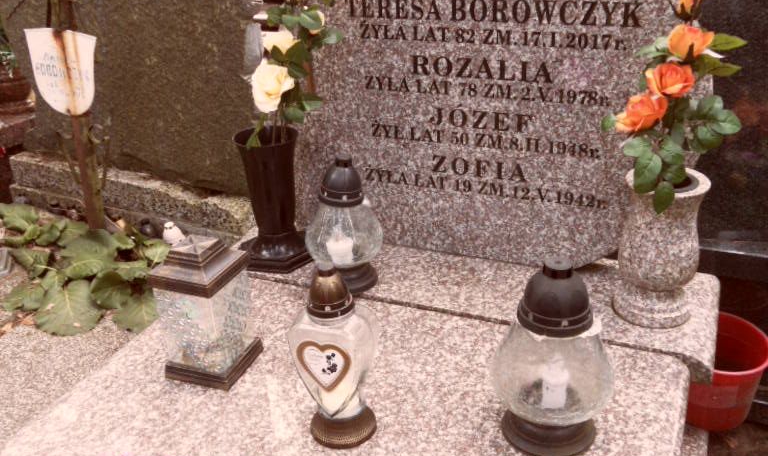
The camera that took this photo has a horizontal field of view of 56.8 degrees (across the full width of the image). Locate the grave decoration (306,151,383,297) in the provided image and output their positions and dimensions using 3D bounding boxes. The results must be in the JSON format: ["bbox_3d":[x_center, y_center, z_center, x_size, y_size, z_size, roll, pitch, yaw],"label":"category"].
[{"bbox_3d":[-0.084,-0.016,1.411,0.155,0.260,0.155,-3,26,1],"label":"grave decoration"}]

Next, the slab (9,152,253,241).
[{"bbox_3d":[-0.633,-0.130,1.878,0.830,0.090,0.220,10,29,26],"label":"slab"}]

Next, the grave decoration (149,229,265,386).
[{"bbox_3d":[-0.299,0.124,1.183,0.120,0.250,0.120,7,27,19],"label":"grave decoration"}]

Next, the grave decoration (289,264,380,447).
[{"bbox_3d":[-0.068,0.180,1.023,0.120,0.270,0.105,9,28,23],"label":"grave decoration"}]

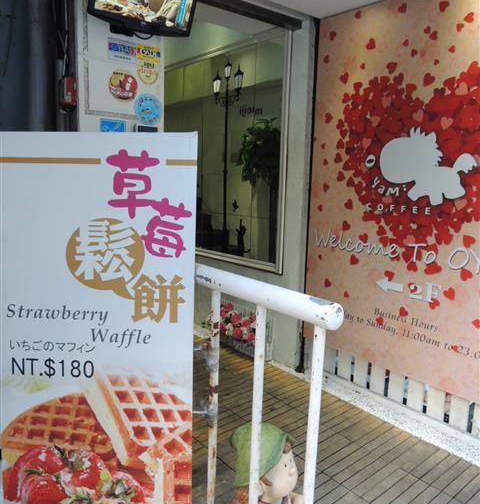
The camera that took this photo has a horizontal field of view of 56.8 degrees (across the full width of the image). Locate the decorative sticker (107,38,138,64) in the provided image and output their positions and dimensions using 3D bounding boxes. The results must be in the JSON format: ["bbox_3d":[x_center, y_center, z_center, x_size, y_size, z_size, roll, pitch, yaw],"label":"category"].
[{"bbox_3d":[-0.587,-1.003,2.220,0.151,0.099,0.010,-7,13,-39],"label":"decorative sticker"}]

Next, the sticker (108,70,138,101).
[{"bbox_3d":[-0.589,-0.842,2.251,0.155,0.157,0.010,-7,13,-39],"label":"sticker"}]

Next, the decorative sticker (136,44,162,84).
[{"bbox_3d":[-0.474,-0.978,2.320,0.134,0.200,0.010,-7,13,-39],"label":"decorative sticker"}]

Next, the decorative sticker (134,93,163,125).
[{"bbox_3d":[-0.484,-0.756,2.357,0.161,0.165,0.010,-7,13,-39],"label":"decorative sticker"}]

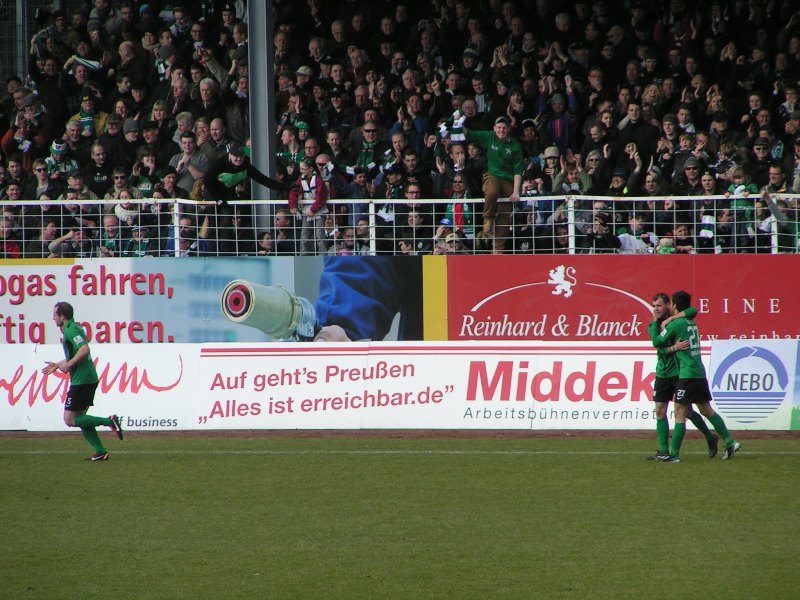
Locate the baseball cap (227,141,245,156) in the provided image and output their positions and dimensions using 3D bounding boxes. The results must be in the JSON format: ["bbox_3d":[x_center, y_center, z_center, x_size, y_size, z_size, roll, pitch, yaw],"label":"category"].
[{"bbox_3d":[-1.948,-1.794,104.000,0.190,0.160,0.260,2,12,-18],"label":"baseball cap"}]

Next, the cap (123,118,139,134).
[{"bbox_3d":[-3.253,-2.094,106.000,0.190,0.180,0.220,-2,3,-41],"label":"cap"}]

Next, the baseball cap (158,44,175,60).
[{"bbox_3d":[-2.858,-3.030,107.500,0.220,0.180,0.190,17,15,39],"label":"baseball cap"}]

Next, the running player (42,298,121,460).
[{"bbox_3d":[-3.380,0.868,93.500,0.850,1.680,0.550,0,3,-3],"label":"running player"}]

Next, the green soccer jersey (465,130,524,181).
[{"bbox_3d":[1.119,-1.699,104.000,0.700,0.610,0.340,0,3,-6],"label":"green soccer jersey"}]

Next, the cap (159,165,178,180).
[{"bbox_3d":[-2.755,-1.517,104.500,0.200,0.170,0.240,-1,3,-27],"label":"cap"}]

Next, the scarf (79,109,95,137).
[{"bbox_3d":[-3.802,-2.152,106.500,0.200,0.340,0.170,0,3,3],"label":"scarf"}]

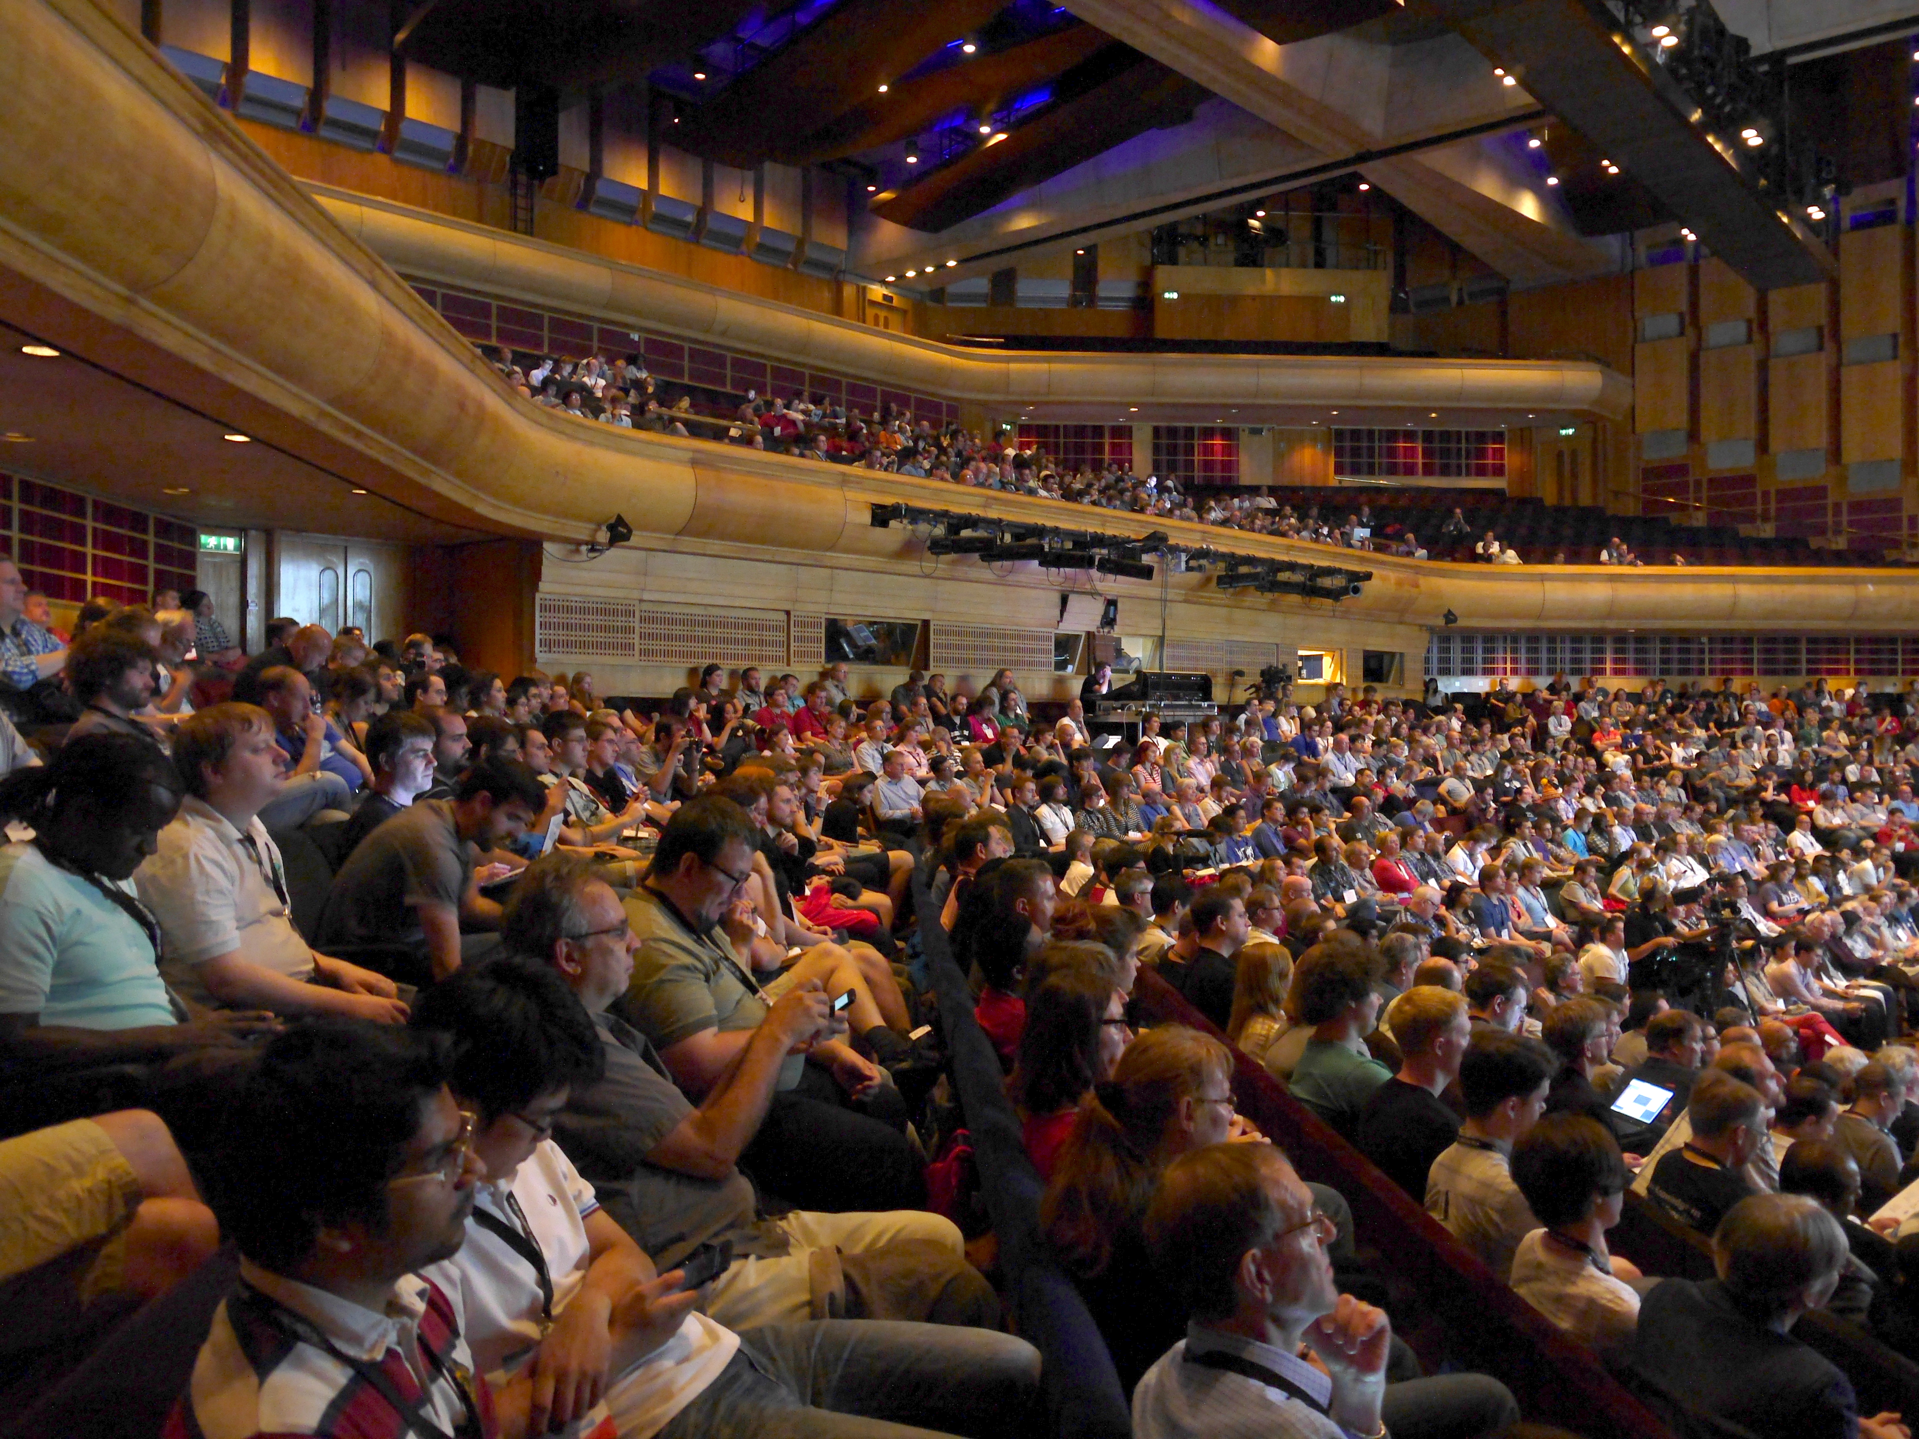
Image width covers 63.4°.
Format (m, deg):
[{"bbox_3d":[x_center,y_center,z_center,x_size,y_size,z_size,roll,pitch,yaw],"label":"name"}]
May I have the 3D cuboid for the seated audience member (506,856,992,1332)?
[{"bbox_3d":[-0.330,0.820,2.520,0.820,1.200,0.580,0,0,-10],"label":"seated audience member"}]

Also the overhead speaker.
[{"bbox_3d":[-6.540,-9.090,24.000,0.550,1.450,0.580,0,0,-37],"label":"overhead speaker"}]

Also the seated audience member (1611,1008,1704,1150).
[{"bbox_3d":[2.850,1.700,5.950,0.780,1.220,0.540,0,0,-5],"label":"seated audience member"}]

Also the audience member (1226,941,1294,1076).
[{"bbox_3d":[1.180,1.330,5.270,0.750,1.180,0.470,0,0,-18],"label":"audience member"}]

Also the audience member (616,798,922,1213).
[{"bbox_3d":[-0.350,0.760,3.070,0.780,1.200,0.560,0,0,-10],"label":"audience member"}]

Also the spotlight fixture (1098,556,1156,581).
[{"bbox_3d":[2.070,-1.880,19.300,0.720,0.220,0.220,0,0,30],"label":"spotlight fixture"}]

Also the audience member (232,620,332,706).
[{"bbox_3d":[-2.950,0.130,7.100,0.820,1.150,0.530,0,0,-10],"label":"audience member"}]

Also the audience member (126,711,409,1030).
[{"bbox_3d":[-1.300,0.600,3.280,0.820,1.250,0.570,0,0,-10],"label":"audience member"}]

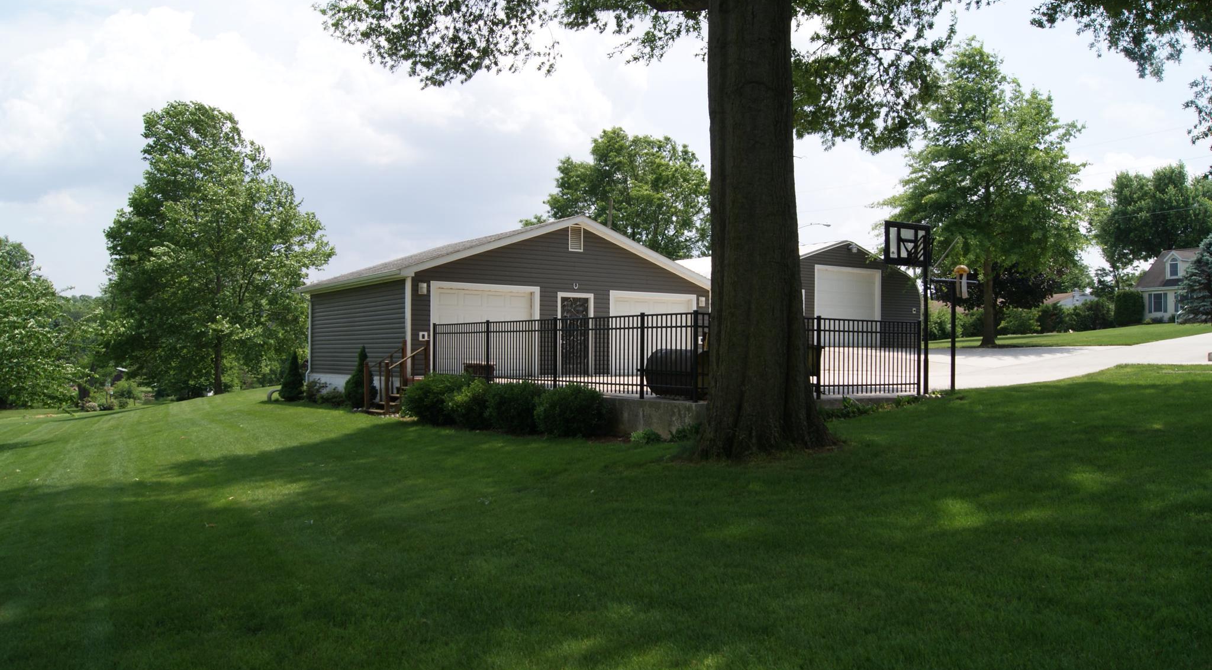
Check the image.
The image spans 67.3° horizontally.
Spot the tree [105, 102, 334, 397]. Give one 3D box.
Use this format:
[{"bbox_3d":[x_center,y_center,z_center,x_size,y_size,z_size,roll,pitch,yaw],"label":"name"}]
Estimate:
[{"bbox_3d":[-16.529,-3.664,39.000,9.600,12.667,9.800,1,-2,-35],"label":"tree"}]

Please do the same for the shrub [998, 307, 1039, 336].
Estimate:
[{"bbox_3d":[24.405,-0.786,54.000,2.100,1.743,2.400,1,-2,-35],"label":"shrub"}]

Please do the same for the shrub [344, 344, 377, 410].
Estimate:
[{"bbox_3d":[-5.857,0.991,21.700,0.820,1.505,0.840,1,-2,-35],"label":"shrub"}]

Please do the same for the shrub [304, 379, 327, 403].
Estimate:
[{"bbox_3d":[-7.954,1.517,24.900,0.650,0.680,0.650,0,-1,0],"label":"shrub"}]

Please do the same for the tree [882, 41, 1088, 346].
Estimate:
[{"bbox_3d":[15.373,-5.729,36.800,8.500,12.300,8.400,0,-1,0],"label":"tree"}]

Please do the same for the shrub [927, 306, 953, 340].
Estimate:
[{"bbox_3d":[17.332,-0.587,47.000,1.600,1.810,1.600,1,-2,-35],"label":"shrub"}]

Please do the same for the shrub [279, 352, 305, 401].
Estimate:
[{"bbox_3d":[-9.085,1.205,26.300,0.760,1.420,0.760,0,-1,0],"label":"shrub"}]

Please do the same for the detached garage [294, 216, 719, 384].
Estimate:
[{"bbox_3d":[-2.932,-0.664,26.829,9.884,4.650,8.181,1,-2,-35],"label":"detached garage"}]

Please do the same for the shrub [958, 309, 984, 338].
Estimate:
[{"bbox_3d":[19.303,-0.625,48.000,1.600,1.600,1.500,0,-1,0],"label":"shrub"}]

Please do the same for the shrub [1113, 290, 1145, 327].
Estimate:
[{"bbox_3d":[39.020,-1.983,68.000,2.400,2.760,2.300,0,-1,0],"label":"shrub"}]

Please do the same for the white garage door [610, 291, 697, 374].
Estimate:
[{"bbox_3d":[1.316,-0.011,24.834,2.930,2.200,0.130,1,-2,-36],"label":"white garage door"}]

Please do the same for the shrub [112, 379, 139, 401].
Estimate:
[{"bbox_3d":[-26.930,3.160,51.000,1.500,1.350,1.400,0,-1,0],"label":"shrub"}]

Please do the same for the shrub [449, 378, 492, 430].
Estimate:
[{"bbox_3d":[-2.454,1.234,16.500,0.920,0.868,0.920,0,-1,0],"label":"shrub"}]

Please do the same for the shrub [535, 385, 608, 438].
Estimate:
[{"bbox_3d":[-0.546,1.157,13.900,1.100,0.819,1.130,0,-1,0],"label":"shrub"}]

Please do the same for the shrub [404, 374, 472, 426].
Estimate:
[{"bbox_3d":[-3.277,1.218,17.700,1.300,0.977,1.400,0,-1,0],"label":"shrub"}]

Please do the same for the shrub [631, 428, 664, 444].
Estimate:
[{"bbox_3d":[0.585,1.433,12.950,0.420,0.204,0.460,1,-2,-35],"label":"shrub"}]

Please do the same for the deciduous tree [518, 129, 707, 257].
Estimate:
[{"bbox_3d":[1.311,-5.627,56.000,11.300,14.200,11.000,0,-1,0],"label":"deciduous tree"}]

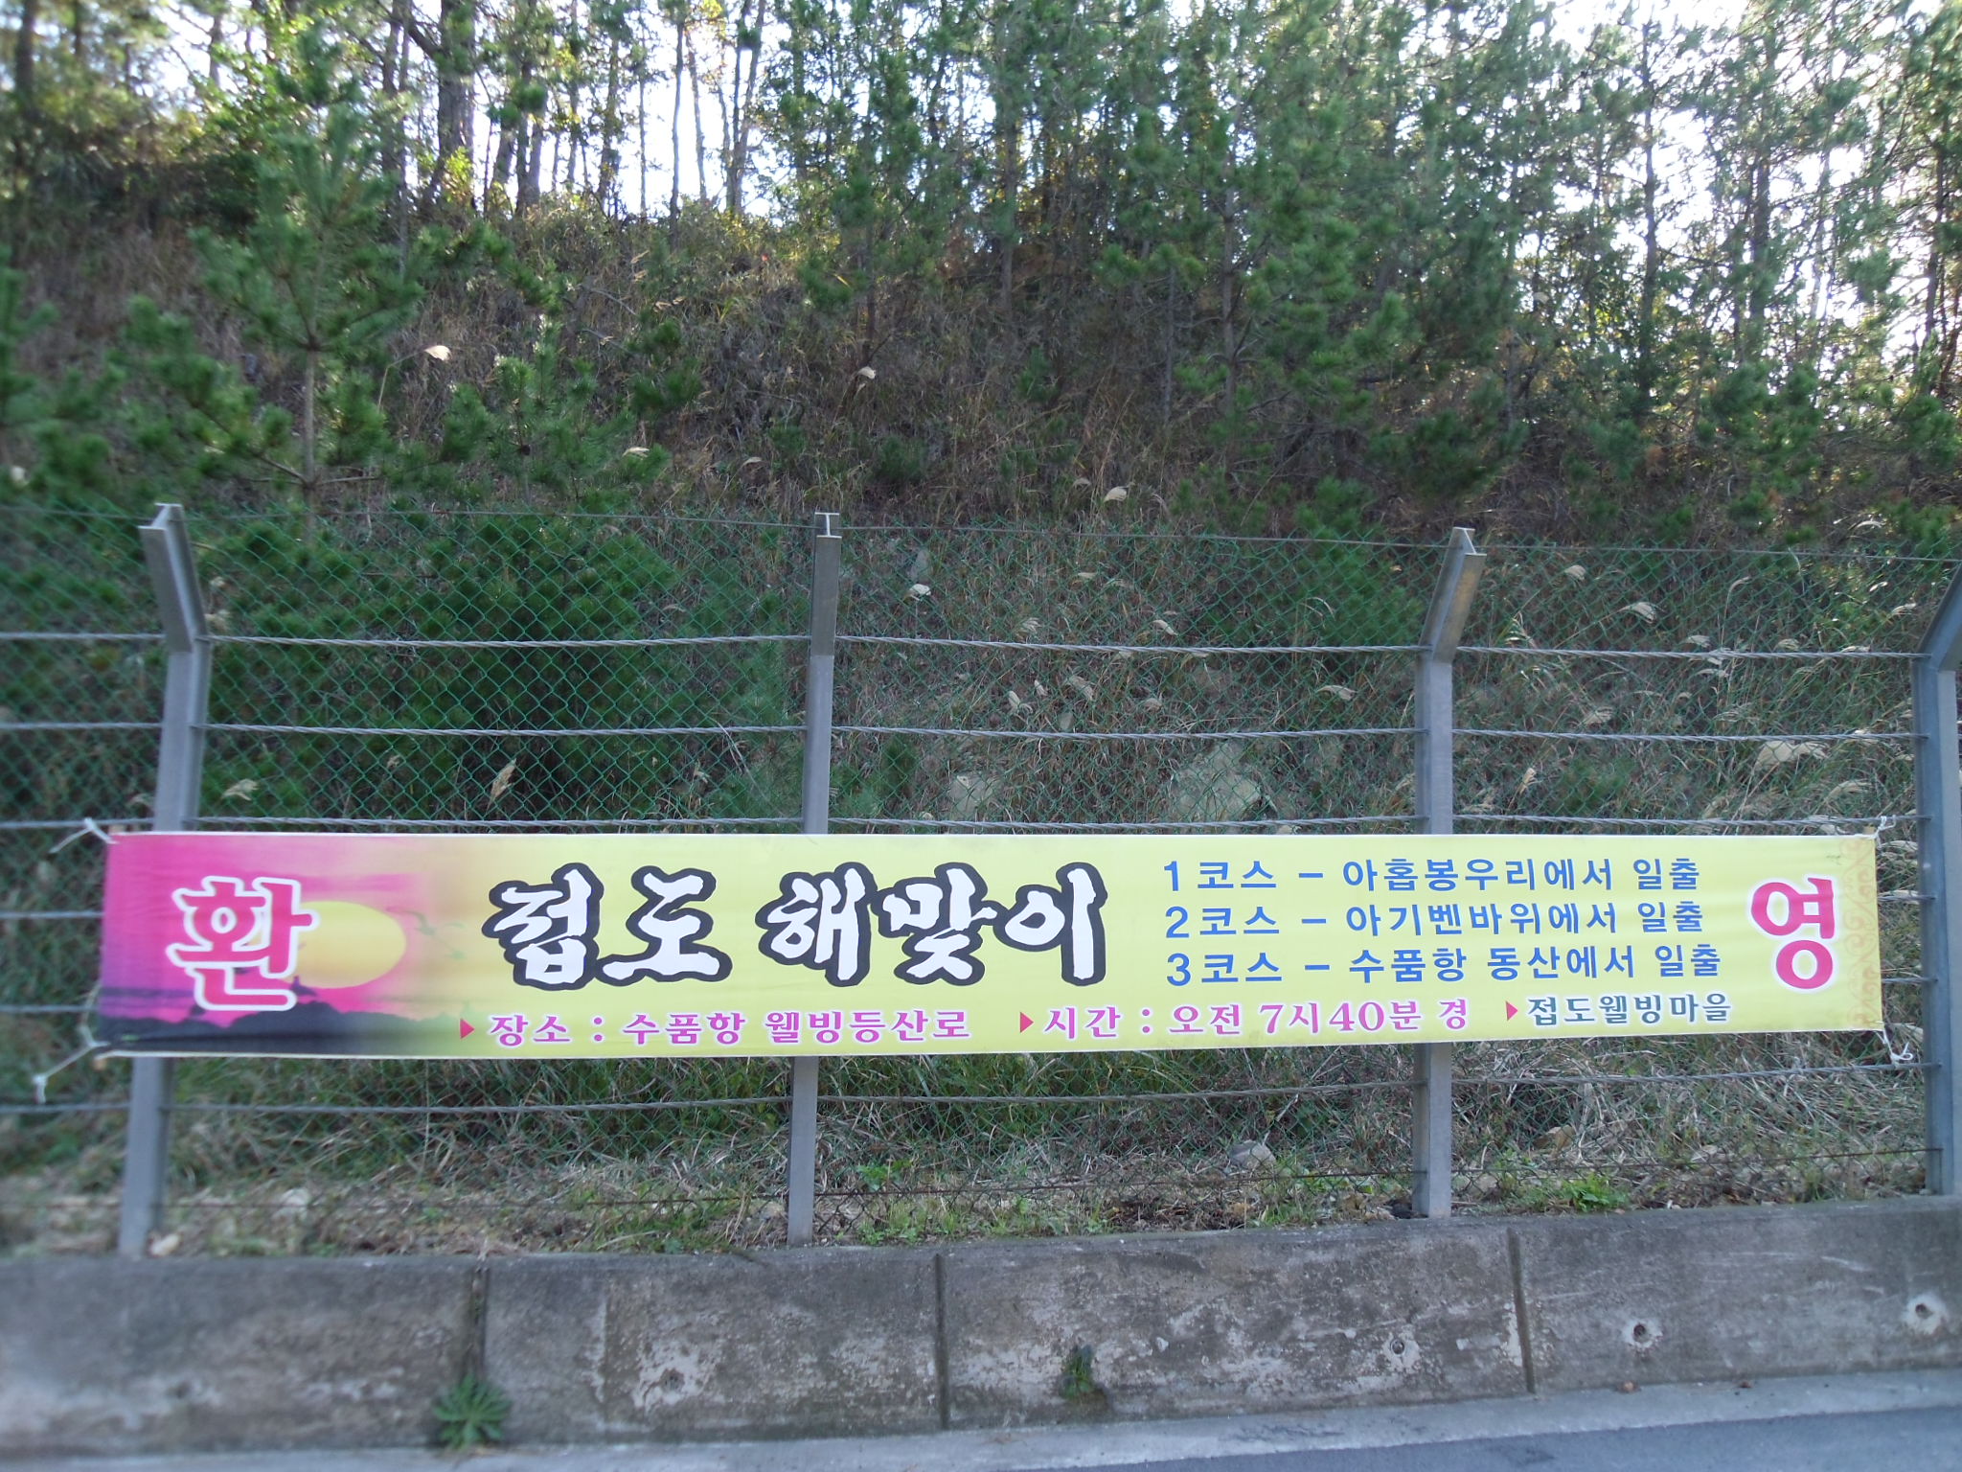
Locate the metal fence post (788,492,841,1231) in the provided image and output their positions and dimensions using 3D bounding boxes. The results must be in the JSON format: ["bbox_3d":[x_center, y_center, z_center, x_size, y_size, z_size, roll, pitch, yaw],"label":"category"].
[{"bbox_3d":[-0.524,0.444,5.571,0.080,2.300,0.428,3,-6,-6],"label":"metal fence post"}]

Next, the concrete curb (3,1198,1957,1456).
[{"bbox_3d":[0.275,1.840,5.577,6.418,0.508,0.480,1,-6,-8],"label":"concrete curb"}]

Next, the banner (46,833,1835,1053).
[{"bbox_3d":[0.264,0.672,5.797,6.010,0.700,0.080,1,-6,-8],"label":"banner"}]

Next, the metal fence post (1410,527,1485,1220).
[{"bbox_3d":[1.579,0.456,5.911,0.080,2.300,0.428,3,-6,-9],"label":"metal fence post"}]

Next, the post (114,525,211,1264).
[{"bbox_3d":[-2.555,0.441,5.434,0.080,2.300,0.428,2,-6,-4],"label":"post"}]

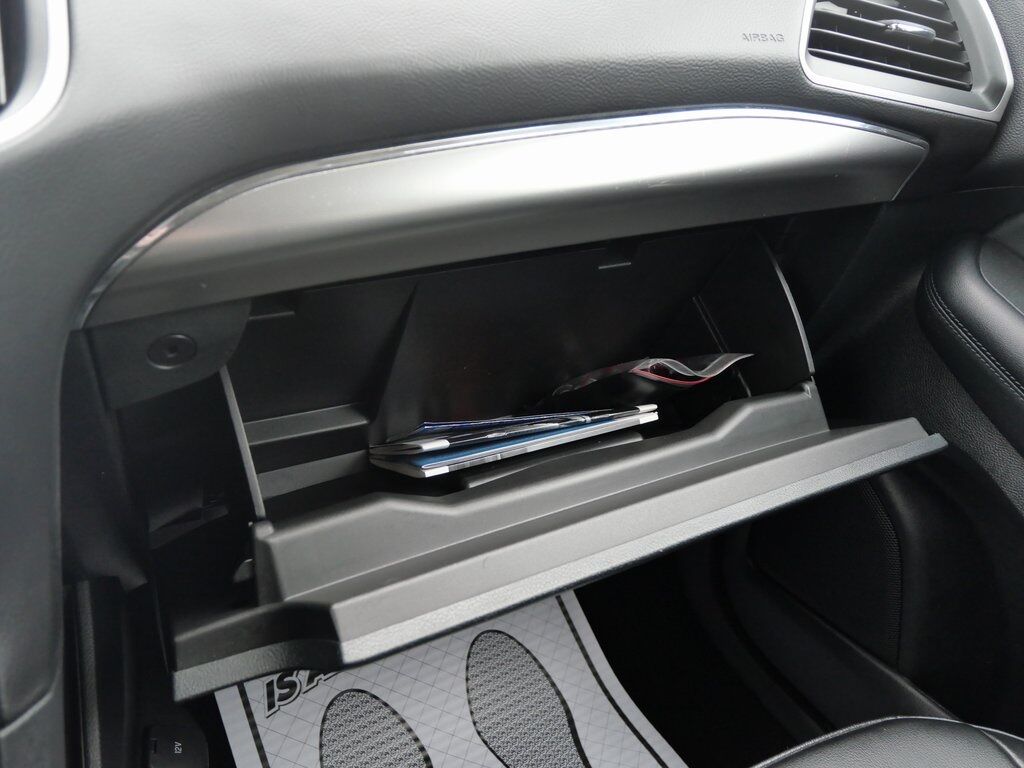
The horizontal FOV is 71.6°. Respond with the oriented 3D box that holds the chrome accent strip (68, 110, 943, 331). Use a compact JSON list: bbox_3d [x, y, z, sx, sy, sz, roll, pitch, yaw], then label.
[{"bbox_3d":[0.048,-0.120,0.418,0.555,0.073,0.051,-12,31,-21],"label":"chrome accent strip"}]

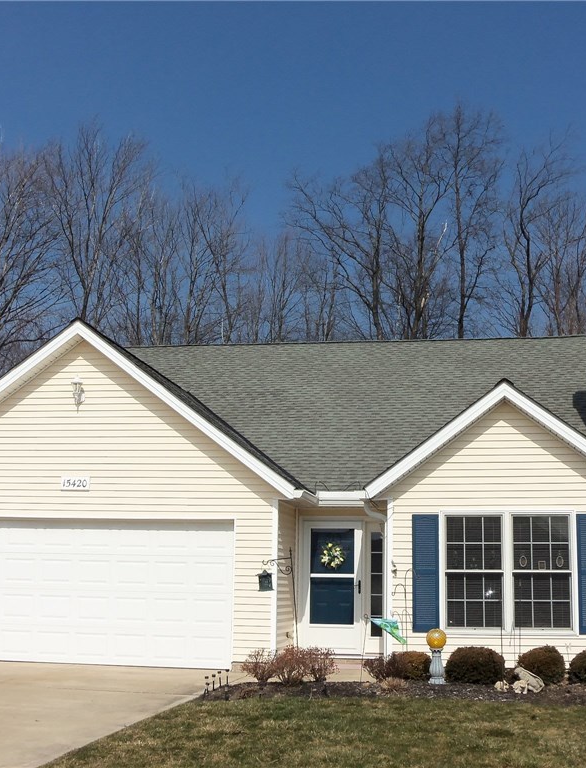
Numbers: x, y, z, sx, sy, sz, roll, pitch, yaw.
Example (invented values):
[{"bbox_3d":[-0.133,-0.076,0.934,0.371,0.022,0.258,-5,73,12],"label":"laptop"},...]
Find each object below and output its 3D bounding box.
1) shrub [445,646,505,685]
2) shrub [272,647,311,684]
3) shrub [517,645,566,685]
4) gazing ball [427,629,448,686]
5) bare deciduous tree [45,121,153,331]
[{"bbox_3d":[2.466,3.805,14.800,0.800,0.495,0.800,-1,-10,10],"label":"shrub"},{"bbox_3d":[-0.032,3.653,14.205,0.493,0.493,0.480,1,-10,0],"label":"shrub"},{"bbox_3d":[3.276,3.698,14.430,0.633,0.527,0.600,-1,-10,10],"label":"shrub"},{"bbox_3d":[1.894,3.596,14.450,0.288,0.719,0.288,-1,-10,10],"label":"gazing ball"},{"bbox_3d":[-7.891,-1.005,43.067,4.326,19.818,4.200,-1,-10,10],"label":"bare deciduous tree"}]

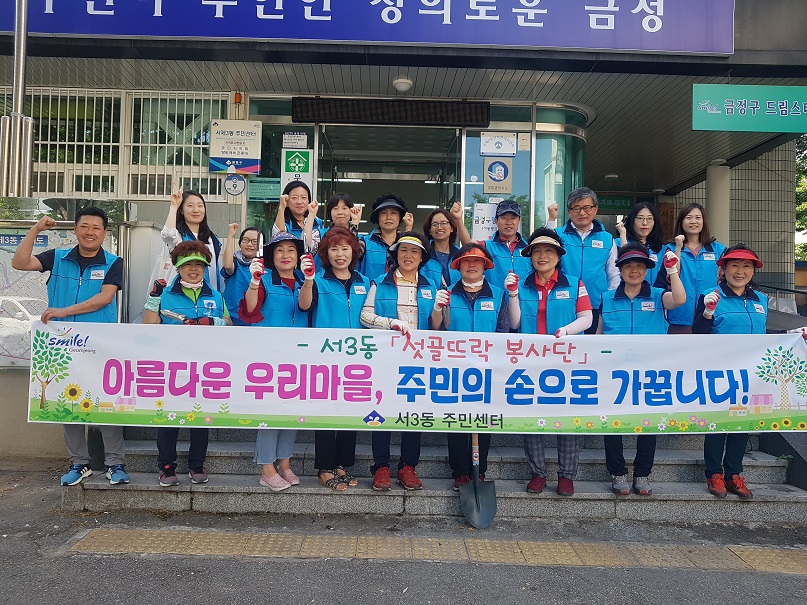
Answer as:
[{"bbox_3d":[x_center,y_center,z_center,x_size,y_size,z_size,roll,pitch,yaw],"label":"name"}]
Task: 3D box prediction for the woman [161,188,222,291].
[{"bbox_3d":[-1.546,0.006,4.420,0.500,1.690,0.380,2,-1,-13],"label":"woman"}]

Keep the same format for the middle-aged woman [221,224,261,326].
[{"bbox_3d":[-1.150,0.193,4.330,0.420,1.520,0.350,2,-2,-9],"label":"middle-aged woman"}]

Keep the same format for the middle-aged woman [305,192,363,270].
[{"bbox_3d":[-0.515,0.032,4.520,0.490,1.690,0.380,1,-1,-2],"label":"middle-aged woman"}]

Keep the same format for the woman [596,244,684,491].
[{"bbox_3d":[1.502,0.409,3.840,0.540,1.580,0.400,1,-2,7],"label":"woman"}]

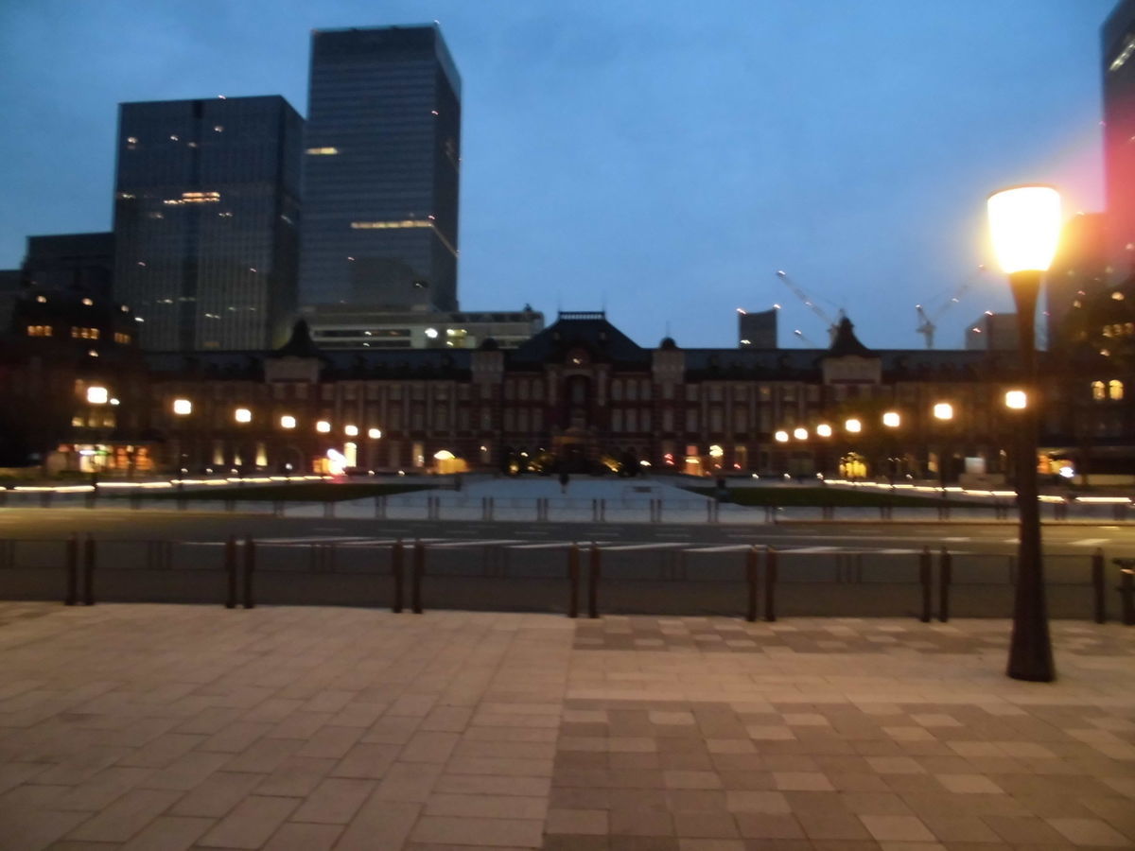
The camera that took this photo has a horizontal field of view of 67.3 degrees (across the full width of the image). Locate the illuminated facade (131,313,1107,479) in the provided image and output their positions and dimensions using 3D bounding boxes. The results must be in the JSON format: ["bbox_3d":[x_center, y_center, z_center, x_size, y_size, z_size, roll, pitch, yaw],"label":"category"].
[{"bbox_3d":[9.166,-6.062,171.493,192.000,32.300,17.000,0,-3,2],"label":"illuminated facade"}]

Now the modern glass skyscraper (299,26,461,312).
[{"bbox_3d":[-90.451,-81.599,420.409,62.000,207.000,51.000,0,-3,5],"label":"modern glass skyscraper"}]

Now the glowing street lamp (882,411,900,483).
[{"bbox_3d":[23.554,2.011,61.979,0.800,5.700,0.800,0,-3,2],"label":"glowing street lamp"}]

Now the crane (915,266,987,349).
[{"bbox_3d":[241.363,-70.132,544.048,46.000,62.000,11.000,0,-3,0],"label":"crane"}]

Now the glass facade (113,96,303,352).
[{"bbox_3d":[-178.120,-67.283,421.708,82.000,178.000,32.000,0,-3,5],"label":"glass facade"}]

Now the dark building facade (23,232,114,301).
[{"bbox_3d":[-251.558,-35.961,432.200,56.000,116.000,40.000,0,-3,5],"label":"dark building facade"}]

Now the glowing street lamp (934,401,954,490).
[{"bbox_3d":[23.370,1.576,52.989,0.800,5.700,0.800,0,-3,2],"label":"glowing street lamp"}]

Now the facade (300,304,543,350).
[{"bbox_3d":[-68.874,-14.499,409.165,108.000,72.000,42.000,0,-3,4],"label":"facade"}]

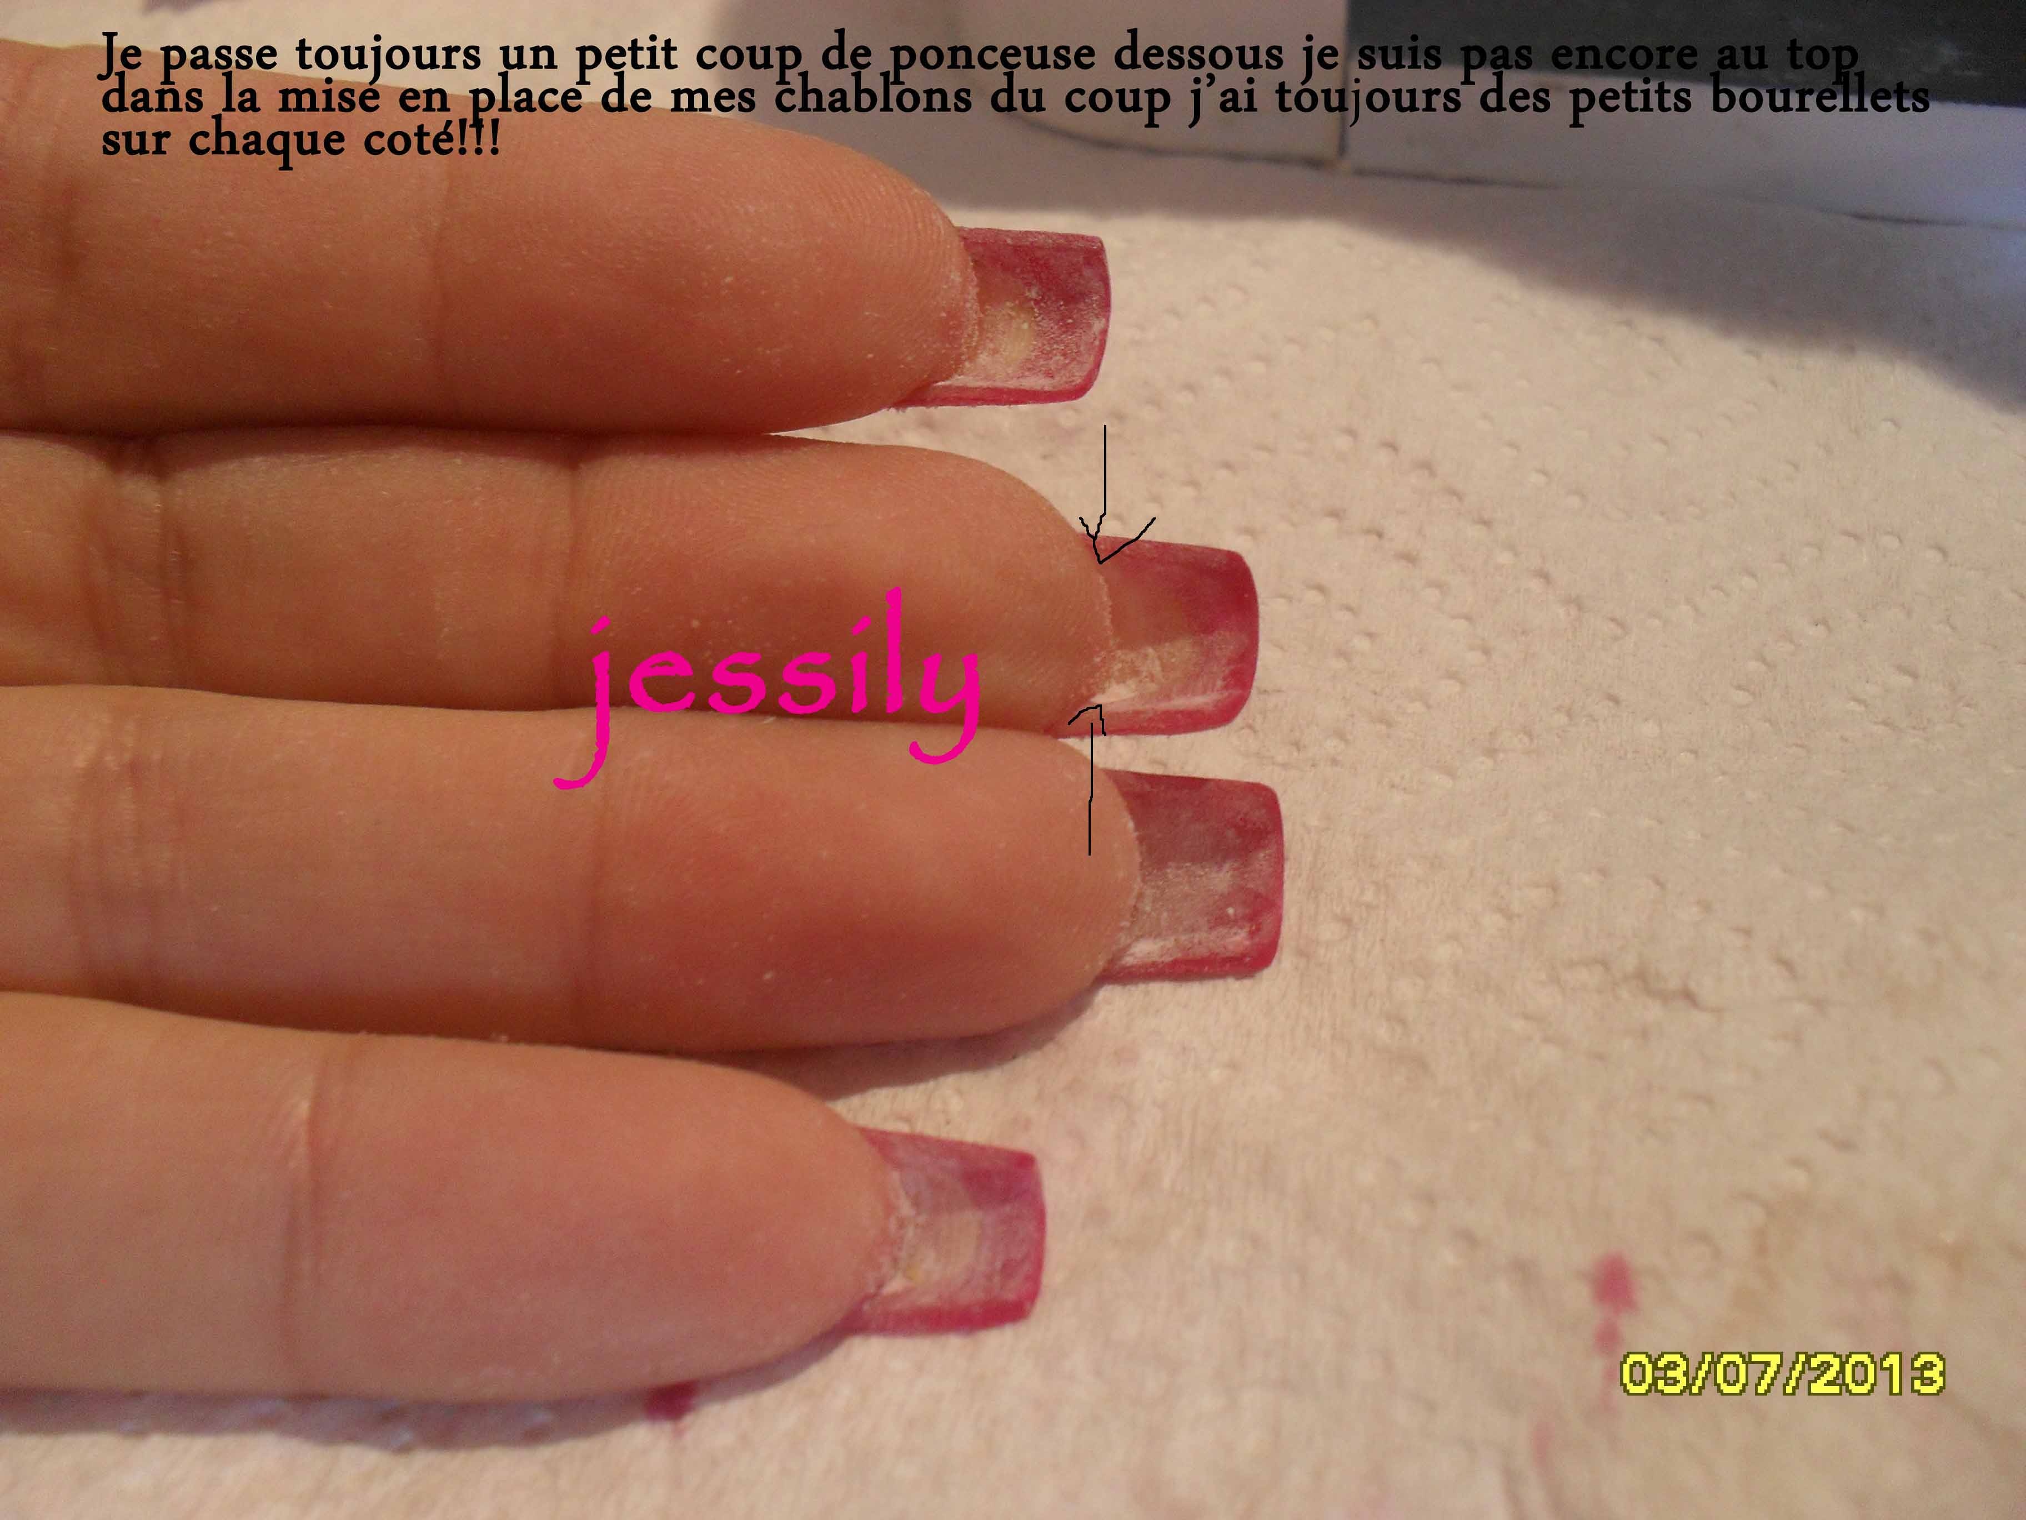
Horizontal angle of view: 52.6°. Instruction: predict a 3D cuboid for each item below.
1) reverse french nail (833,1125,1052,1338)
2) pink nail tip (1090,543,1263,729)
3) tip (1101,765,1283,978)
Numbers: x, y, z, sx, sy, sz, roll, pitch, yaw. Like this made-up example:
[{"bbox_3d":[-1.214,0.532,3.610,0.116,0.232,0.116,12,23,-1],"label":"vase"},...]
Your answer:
[{"bbox_3d":[-0.003,0.020,0.087,0.009,0.003,0.008,3,52,-2],"label":"reverse french nail"},{"bbox_3d":[0.008,-0.006,0.106,0.009,0.004,0.012,-2,49,6],"label":"pink nail tip"},{"bbox_3d":[0.009,0.006,0.099,0.009,0.003,0.010,1,52,-2],"label":"tip"}]

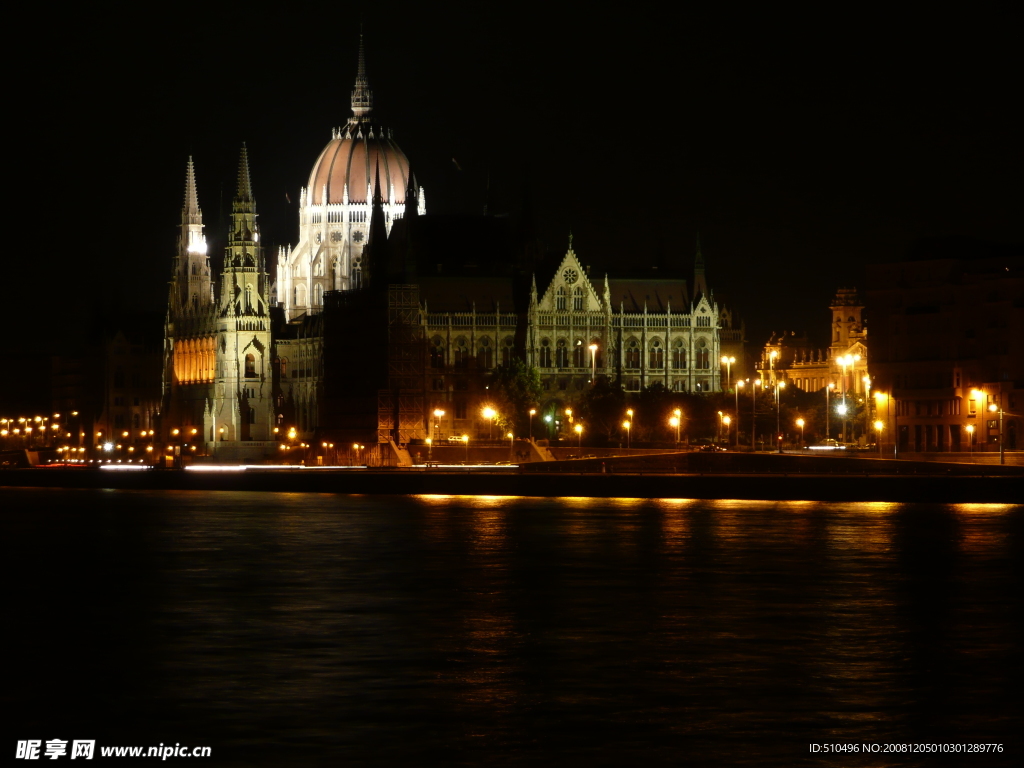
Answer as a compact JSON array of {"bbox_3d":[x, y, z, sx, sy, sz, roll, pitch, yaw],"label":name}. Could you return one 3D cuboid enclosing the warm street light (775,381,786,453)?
[{"bbox_3d":[43.850,5.370,678.000,1.550,11.390,0.400,0,-1,-18],"label":"warm street light"}]

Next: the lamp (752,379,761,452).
[{"bbox_3d":[39.360,5.160,670.000,1.280,11.290,0.400,0,-1,-18],"label":"lamp"}]

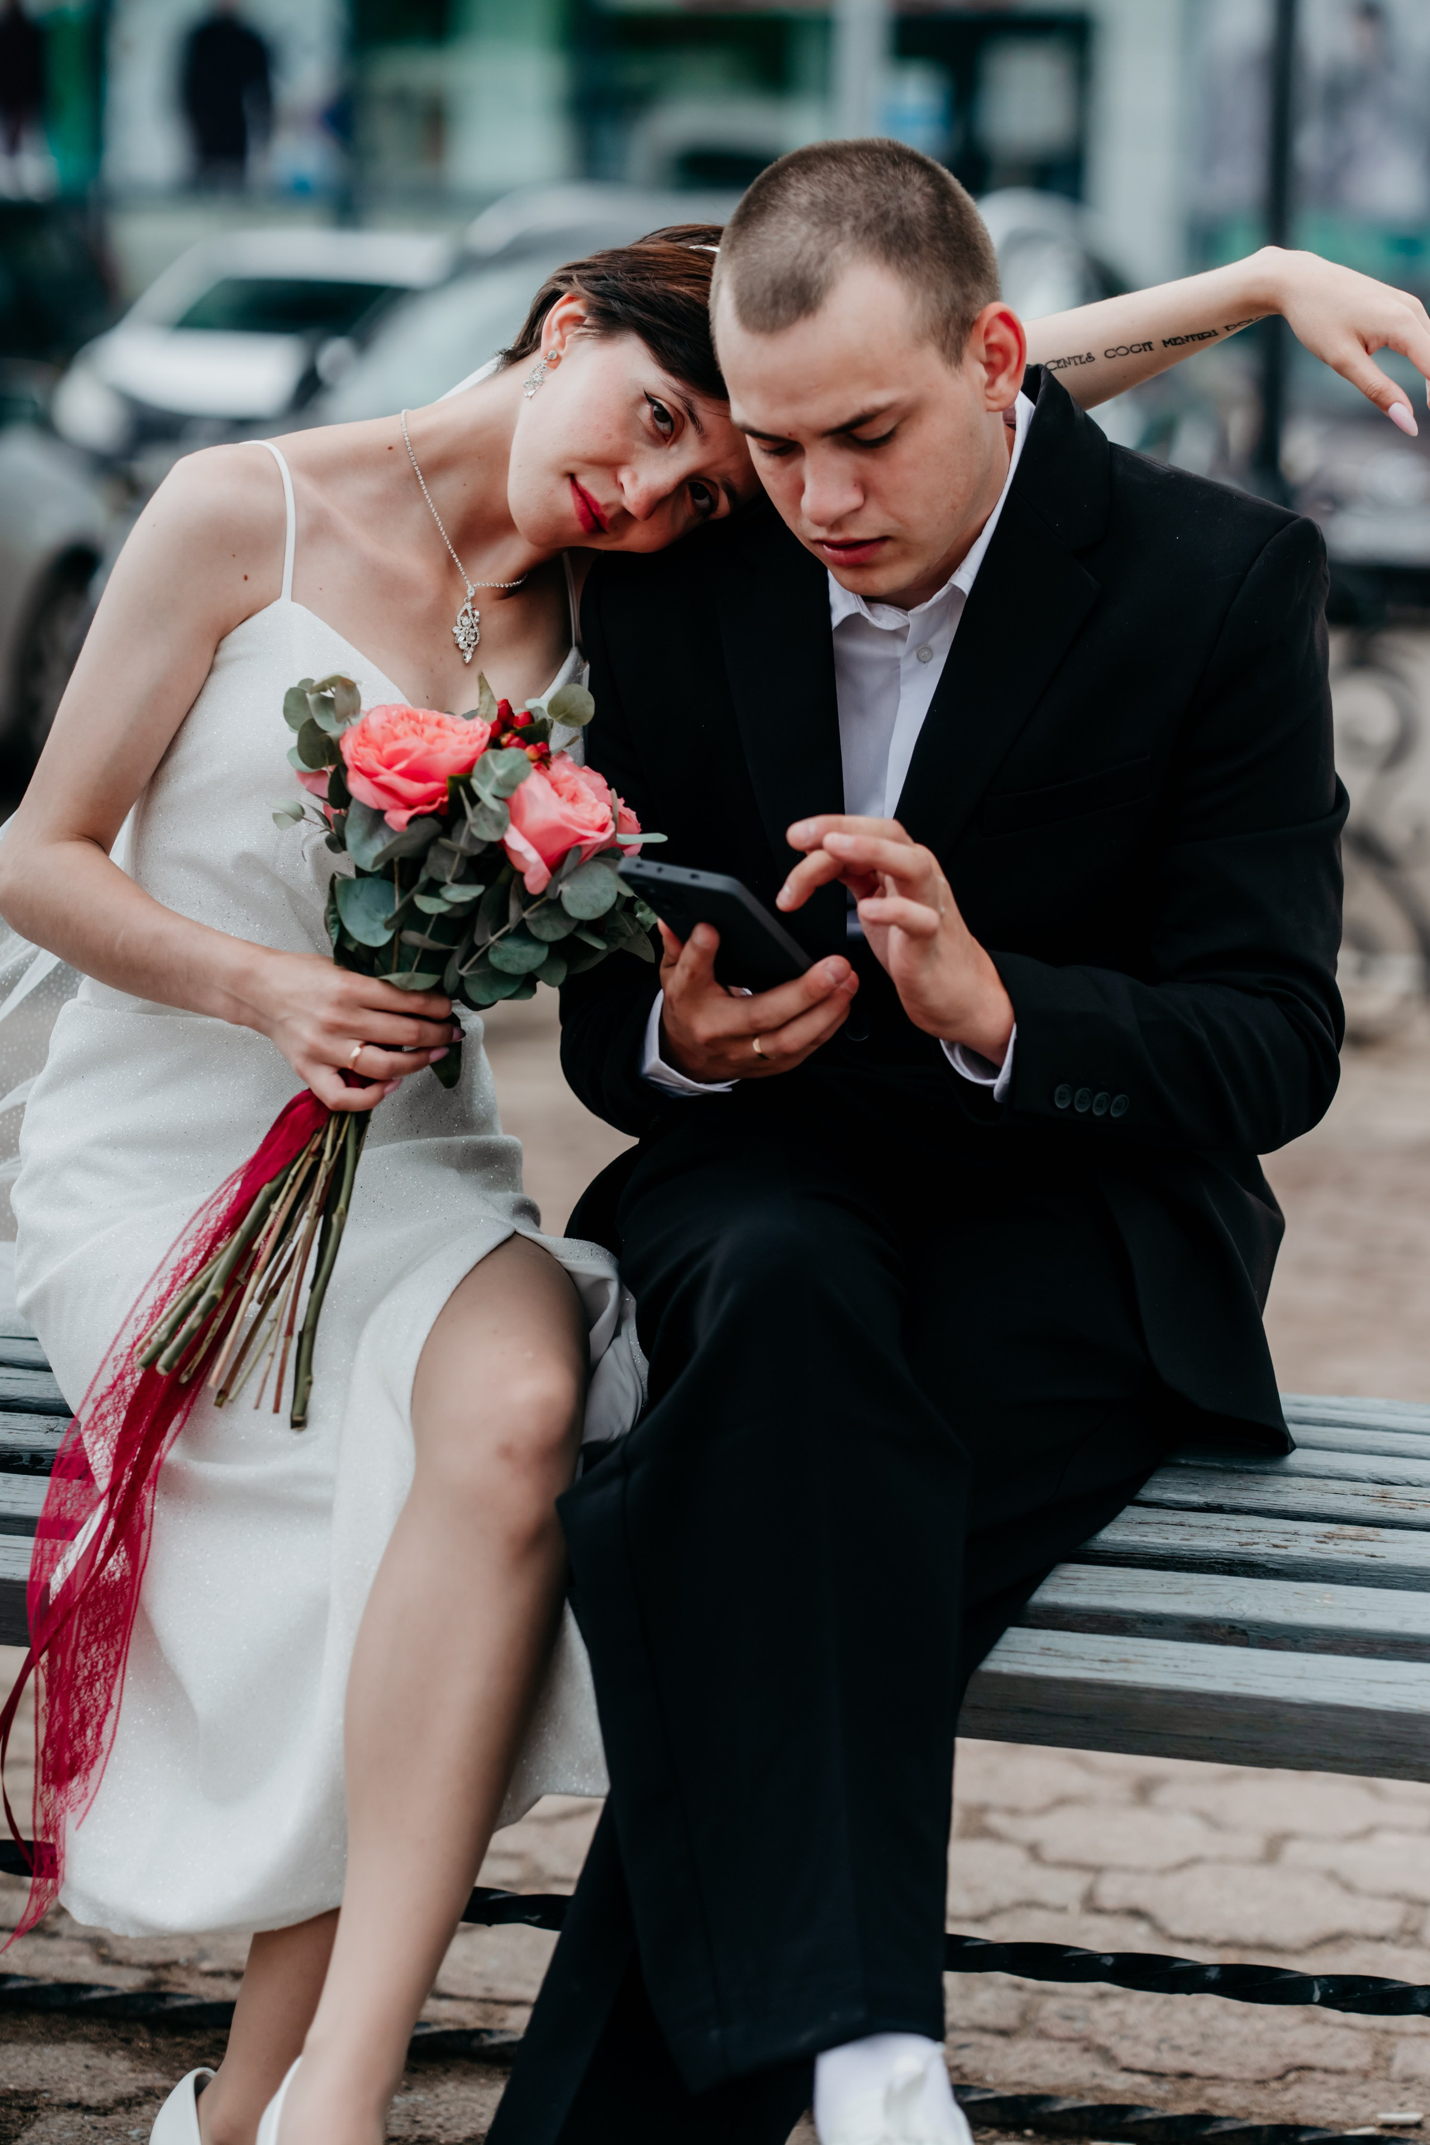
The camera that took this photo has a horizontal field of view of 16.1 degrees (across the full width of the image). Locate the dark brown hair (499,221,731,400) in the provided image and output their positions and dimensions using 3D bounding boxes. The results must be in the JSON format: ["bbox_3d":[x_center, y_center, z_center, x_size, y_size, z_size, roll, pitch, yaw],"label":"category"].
[{"bbox_3d":[-0.019,-0.451,3.120,0.180,0.175,0.195,-29,25,-2],"label":"dark brown hair"}]

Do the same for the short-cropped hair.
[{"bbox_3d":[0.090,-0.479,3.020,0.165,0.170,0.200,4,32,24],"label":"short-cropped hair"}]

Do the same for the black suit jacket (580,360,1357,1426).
[{"bbox_3d":[0.144,-0.104,3.060,0.480,0.630,0.400,3,9,18],"label":"black suit jacket"}]

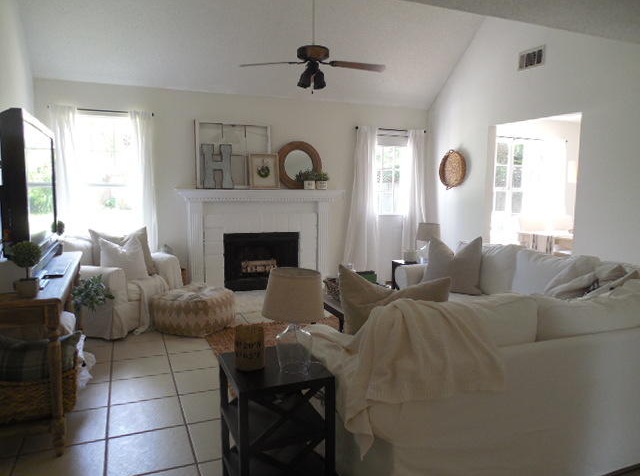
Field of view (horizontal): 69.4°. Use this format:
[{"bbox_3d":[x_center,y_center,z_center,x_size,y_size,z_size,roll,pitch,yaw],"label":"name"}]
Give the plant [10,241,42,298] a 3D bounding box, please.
[{"bbox_3d":[-1.445,0.151,2.292,0.135,0.268,0.135,-2,6,-23],"label":"plant"}]

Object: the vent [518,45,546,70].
[{"bbox_3d":[2.204,-1.859,4.804,0.025,0.200,0.342,-2,6,-23],"label":"vent"}]

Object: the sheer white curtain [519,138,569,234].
[{"bbox_3d":[3.789,-0.593,7.908,1.078,2.130,0.100,-2,6,-23],"label":"sheer white curtain"}]

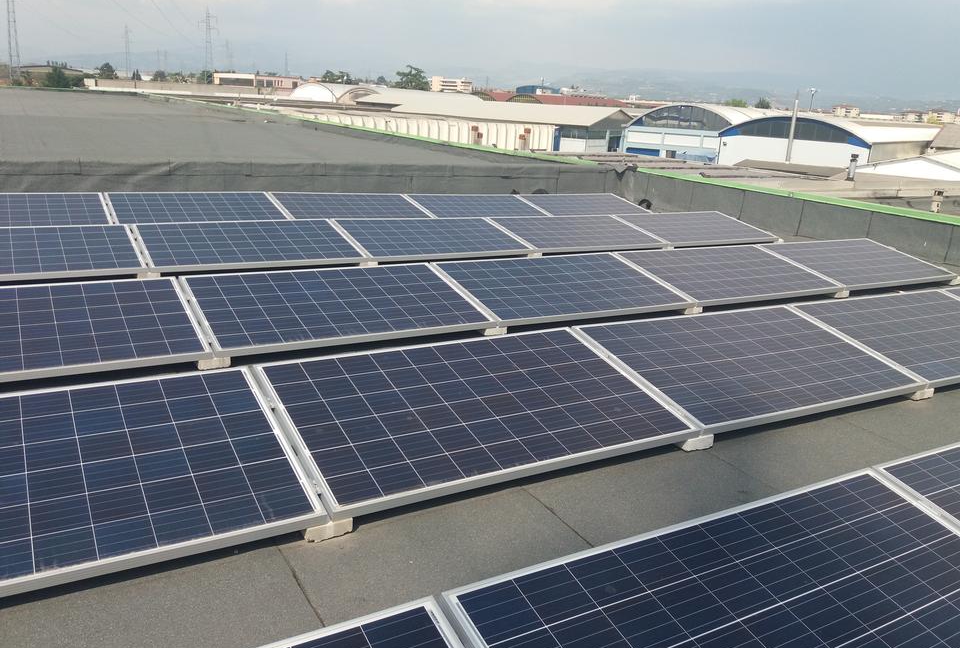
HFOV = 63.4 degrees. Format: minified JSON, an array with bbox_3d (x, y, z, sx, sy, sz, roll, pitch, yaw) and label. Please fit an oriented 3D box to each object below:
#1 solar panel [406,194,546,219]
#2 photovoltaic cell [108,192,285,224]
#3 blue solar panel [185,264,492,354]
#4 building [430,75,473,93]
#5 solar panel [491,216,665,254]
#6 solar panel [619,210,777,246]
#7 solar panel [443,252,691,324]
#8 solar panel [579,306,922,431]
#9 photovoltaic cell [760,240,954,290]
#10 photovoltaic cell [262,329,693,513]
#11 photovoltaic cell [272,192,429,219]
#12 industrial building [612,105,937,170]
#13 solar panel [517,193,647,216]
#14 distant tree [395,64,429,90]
[{"bbox_3d":[-0.004,-1.450,9.649,1.650,0.045,0.990,-6,29,-30],"label":"solar panel"},{"bbox_3d":[-2.878,-1.165,7.972,1.650,0.045,0.990,-6,29,-30],"label":"photovoltaic cell"},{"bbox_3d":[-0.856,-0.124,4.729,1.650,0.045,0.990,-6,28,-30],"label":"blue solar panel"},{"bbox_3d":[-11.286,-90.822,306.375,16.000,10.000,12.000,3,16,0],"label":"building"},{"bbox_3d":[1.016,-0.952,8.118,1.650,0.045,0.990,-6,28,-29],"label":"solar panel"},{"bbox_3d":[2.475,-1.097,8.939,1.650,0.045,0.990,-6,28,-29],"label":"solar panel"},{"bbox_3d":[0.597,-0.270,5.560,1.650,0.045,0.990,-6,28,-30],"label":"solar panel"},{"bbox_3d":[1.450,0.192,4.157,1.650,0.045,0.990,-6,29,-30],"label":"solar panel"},{"bbox_3d":[3.475,-0.570,7.165,1.650,0.045,0.990,-6,29,-30],"label":"photovoltaic cell"},{"bbox_3d":[-0.004,0.336,3.313,1.650,0.045,0.990,-6,29,-30],"label":"photovoltaic cell"},{"bbox_3d":[-1.441,-1.308,8.810,1.650,0.045,0.990,-6,29,-30],"label":"photovoltaic cell"},{"bbox_3d":[32.721,-19.685,89.700,28.000,8.879,29.000,15,20,34],"label":"industrial building"},{"bbox_3d":[1.433,-1.592,10.488,1.650,0.045,0.990,-6,29,-30],"label":"solar panel"},{"bbox_3d":[-14.978,-48.051,167.033,7.300,14.572,7.300,2,16,-6],"label":"distant tree"}]

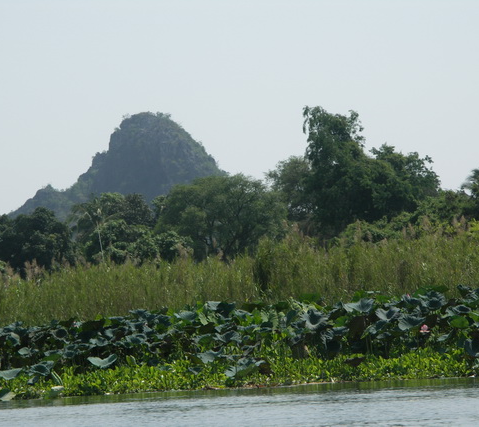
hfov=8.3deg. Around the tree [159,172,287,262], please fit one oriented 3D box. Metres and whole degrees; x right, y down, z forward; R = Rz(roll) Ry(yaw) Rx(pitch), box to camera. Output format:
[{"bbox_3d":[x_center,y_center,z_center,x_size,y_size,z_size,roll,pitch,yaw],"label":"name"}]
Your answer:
[{"bbox_3d":[-1.095,0.730,200.000,8.029,6.204,7.500,-1,-1,0],"label":"tree"}]

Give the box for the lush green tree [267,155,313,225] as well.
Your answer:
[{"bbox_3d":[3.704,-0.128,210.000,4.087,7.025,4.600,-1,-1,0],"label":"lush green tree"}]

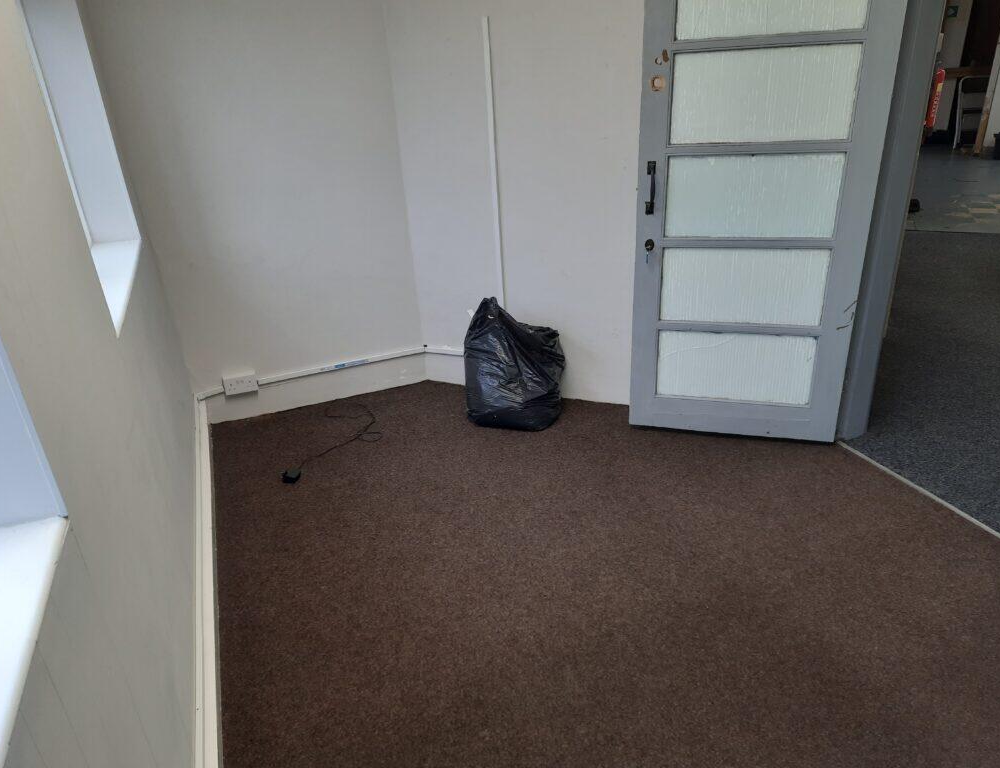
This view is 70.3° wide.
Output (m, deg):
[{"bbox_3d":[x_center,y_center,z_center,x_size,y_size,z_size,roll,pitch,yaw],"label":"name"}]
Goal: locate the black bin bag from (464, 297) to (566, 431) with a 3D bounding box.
[{"bbox_3d":[0.062,-0.119,3.230,0.440,0.540,0.325,7,28,21],"label":"black bin bag"}]

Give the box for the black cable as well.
[{"bbox_3d":[-0.702,0.234,3.166,0.350,0.044,0.700,1,26,9],"label":"black cable"}]

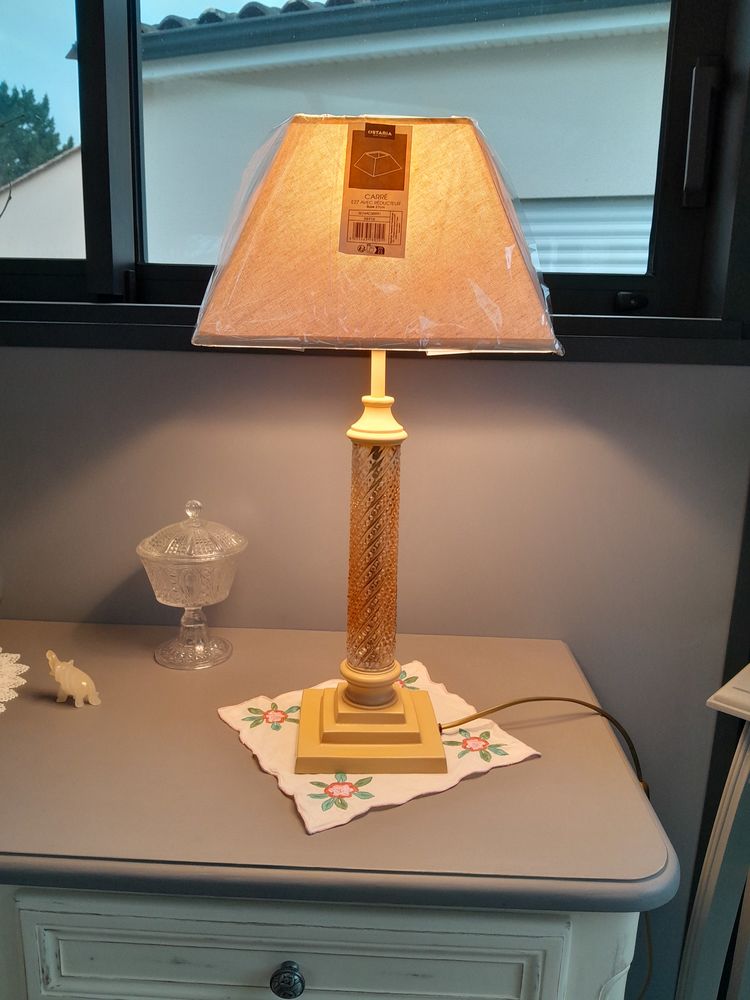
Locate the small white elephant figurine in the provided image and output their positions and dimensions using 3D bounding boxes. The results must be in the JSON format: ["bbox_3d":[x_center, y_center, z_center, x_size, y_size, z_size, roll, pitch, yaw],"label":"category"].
[{"bbox_3d":[-0.333,0.196,0.827,0.060,0.056,0.033,8,12,31],"label":"small white elephant figurine"}]

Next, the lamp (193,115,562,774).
[{"bbox_3d":[0.001,-0.038,0.723,0.277,0.572,0.277,2,11,1],"label":"lamp"}]

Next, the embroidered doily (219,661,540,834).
[{"bbox_3d":[0.000,0.236,0.791,0.266,0.010,0.252,-5,12,-31],"label":"embroidered doily"}]

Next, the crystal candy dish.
[{"bbox_3d":[-0.228,0.102,0.948,0.136,0.203,0.136,2,11,0],"label":"crystal candy dish"}]

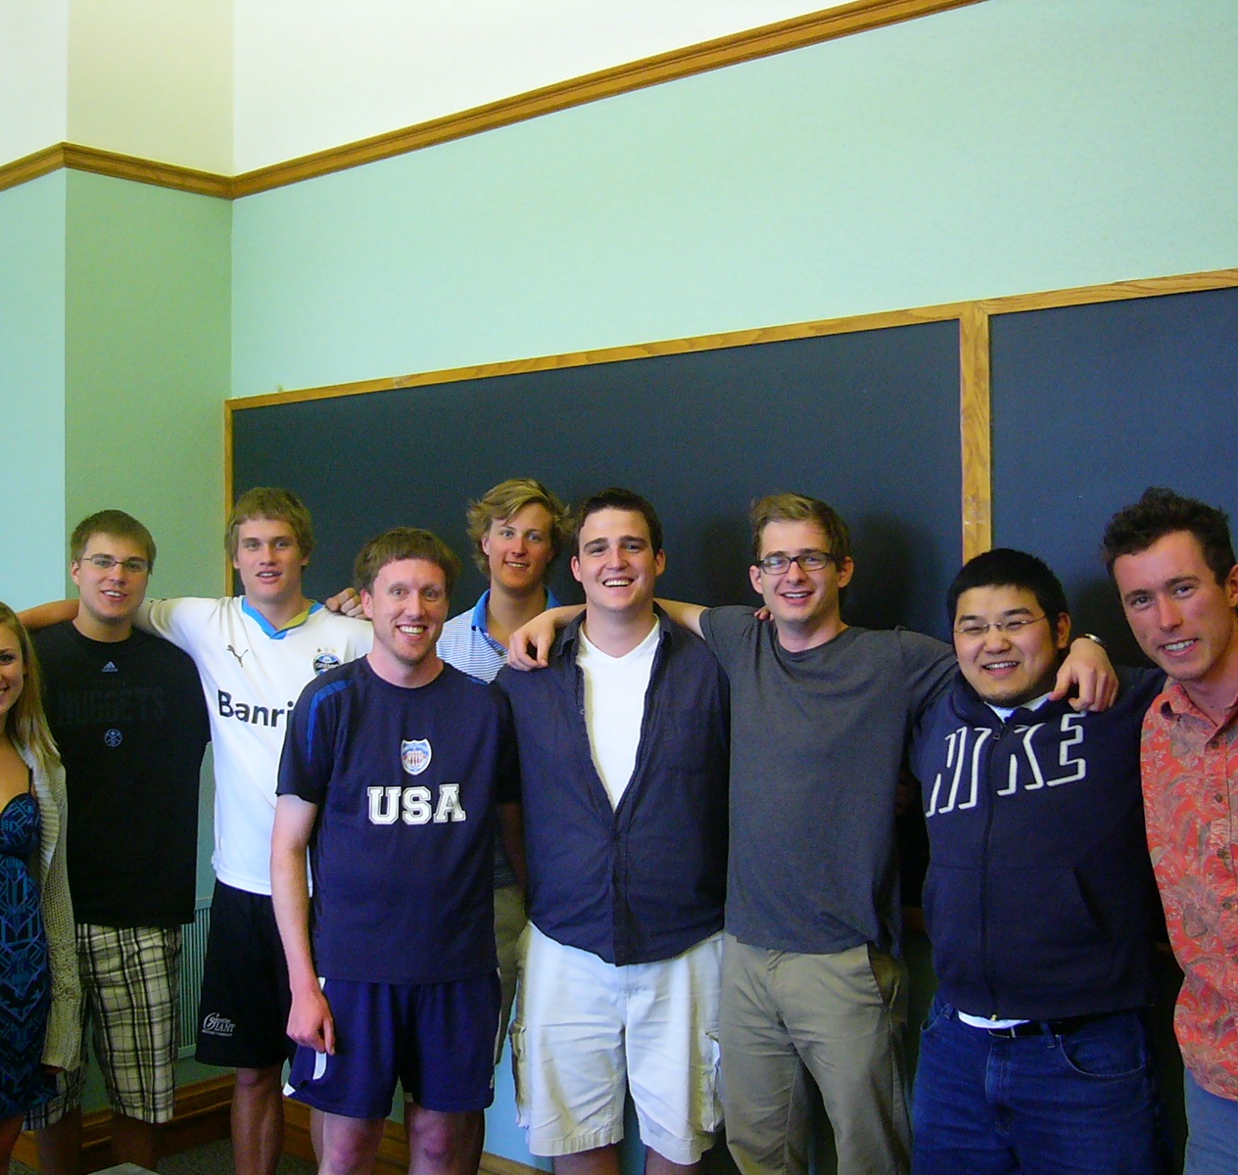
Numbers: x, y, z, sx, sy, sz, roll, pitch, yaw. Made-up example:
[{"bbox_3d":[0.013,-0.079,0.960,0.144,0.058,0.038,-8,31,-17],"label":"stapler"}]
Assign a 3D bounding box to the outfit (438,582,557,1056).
[{"bbox_3d":[-0.315,0.550,3.500,0.500,1.090,0.300,0,-1,6],"label":"outfit"}]

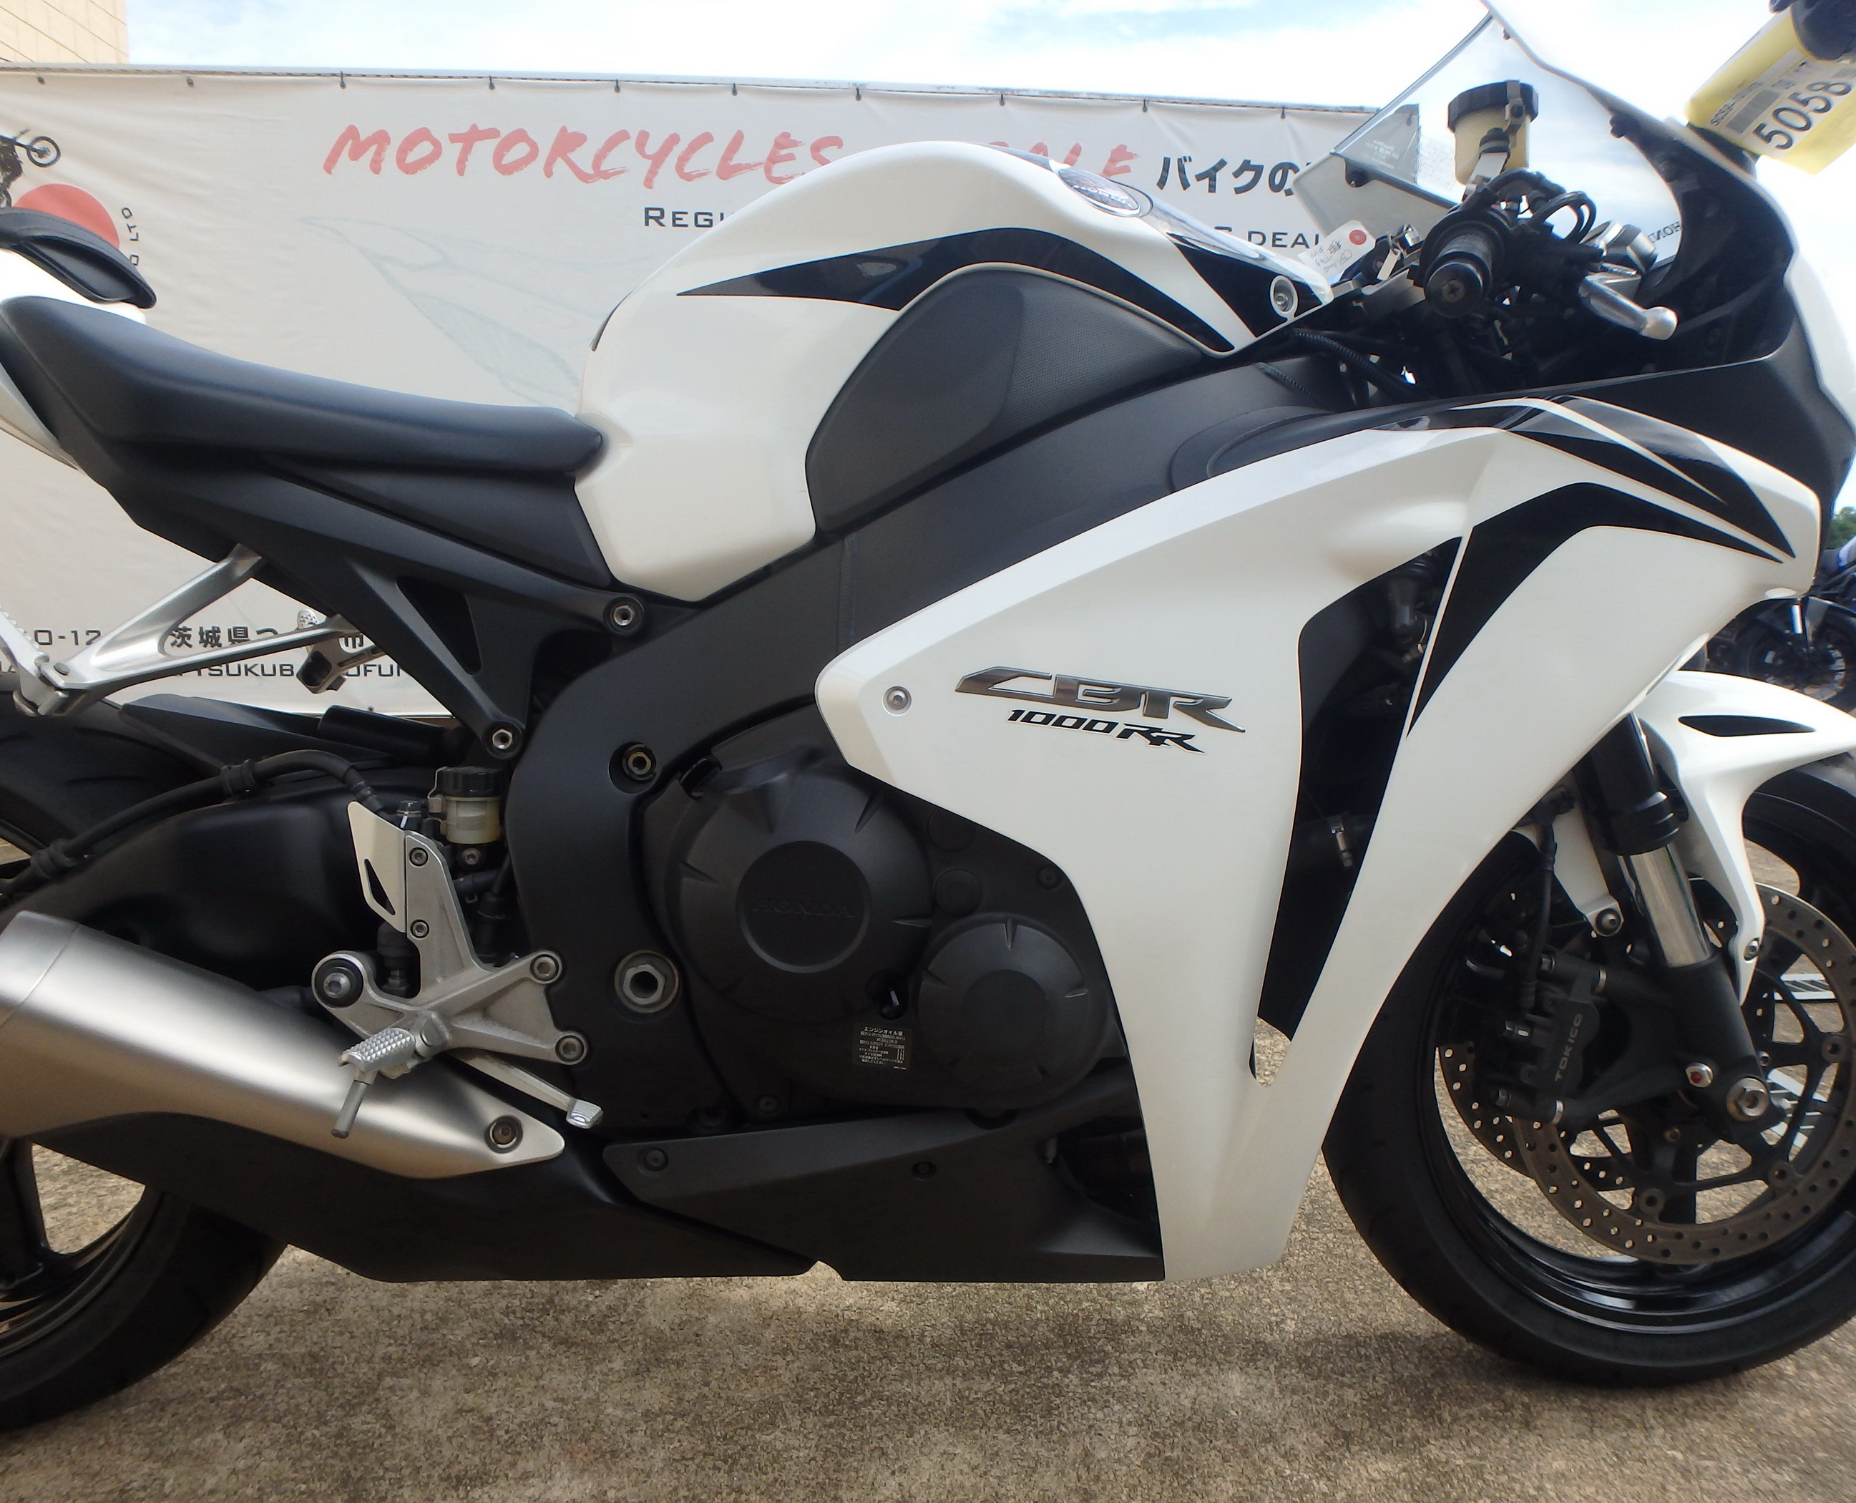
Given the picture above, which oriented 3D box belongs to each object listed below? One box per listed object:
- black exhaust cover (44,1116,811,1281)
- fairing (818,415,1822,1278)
[{"bbox_3d":[-0.339,0.316,0.871,0.520,0.155,0.160,0,6,-2],"label":"black exhaust cover"},{"bbox_3d":[0.275,0.084,0.851,0.710,0.620,0.215,0,6,-2],"label":"fairing"}]

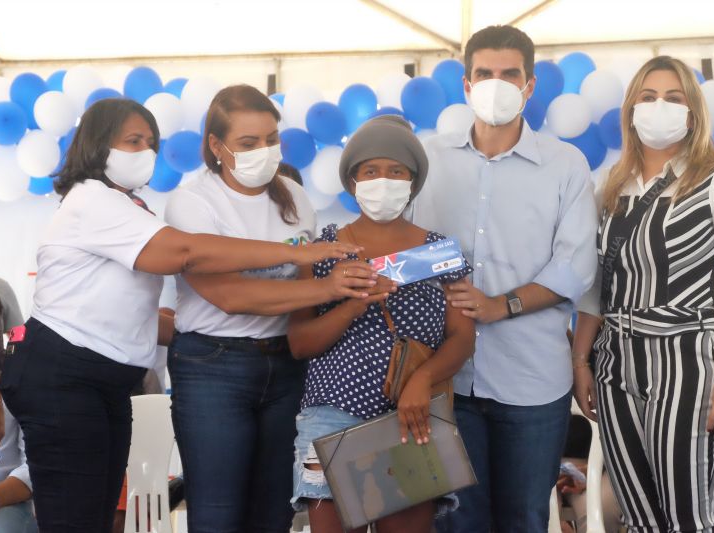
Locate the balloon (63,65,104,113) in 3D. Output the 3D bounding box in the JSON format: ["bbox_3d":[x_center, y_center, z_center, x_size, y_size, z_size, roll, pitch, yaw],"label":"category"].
[{"bbox_3d":[-1.197,-0.773,7.295,0.182,0.219,0.191,0,-4,0],"label":"balloon"}]

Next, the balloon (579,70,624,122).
[{"bbox_3d":[1.123,-0.780,7.650,0.197,0.239,0.215,-1,-3,0],"label":"balloon"}]

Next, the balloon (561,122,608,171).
[{"bbox_3d":[0.958,-0.510,7.019,0.194,0.211,0.203,0,-4,0],"label":"balloon"}]

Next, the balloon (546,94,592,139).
[{"bbox_3d":[0.880,-0.621,6.889,0.189,0.186,0.211,0,-4,0],"label":"balloon"}]

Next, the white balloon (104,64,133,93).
[{"bbox_3d":[-1.070,-0.787,7.411,0.187,0.213,0.187,0,-4,0],"label":"white balloon"}]

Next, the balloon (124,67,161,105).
[{"bbox_3d":[-0.934,-0.770,7.292,0.175,0.214,0.184,0,-4,0],"label":"balloon"}]

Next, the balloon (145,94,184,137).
[{"bbox_3d":[-0.825,-0.648,7.176,0.183,0.198,0.201,0,-4,0],"label":"balloon"}]

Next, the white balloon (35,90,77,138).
[{"bbox_3d":[-1.400,-0.712,7.750,0.205,0.214,0.230,-1,-3,0],"label":"white balloon"}]

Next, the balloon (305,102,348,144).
[{"bbox_3d":[-0.125,-0.605,7.061,0.180,0.186,0.202,0,-4,0],"label":"balloon"}]

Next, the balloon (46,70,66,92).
[{"bbox_3d":[-1.298,-0.773,7.447,0.188,0.206,0.197,0,-4,0],"label":"balloon"}]

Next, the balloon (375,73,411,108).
[{"bbox_3d":[0.189,-0.806,7.950,0.186,0.224,0.200,-1,-3,0],"label":"balloon"}]

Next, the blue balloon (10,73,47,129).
[{"bbox_3d":[-1.563,-0.787,7.950,0.186,0.277,0.200,-1,-3,0],"label":"blue balloon"}]

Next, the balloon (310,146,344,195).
[{"bbox_3d":[-0.104,-0.444,7.700,0.213,0.222,0.230,-1,-3,0],"label":"balloon"}]

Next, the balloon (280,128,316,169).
[{"bbox_3d":[-0.260,-0.501,7.104,0.175,0.179,0.196,0,-4,0],"label":"balloon"}]

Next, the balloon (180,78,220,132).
[{"bbox_3d":[-0.669,-0.701,7.210,0.190,0.238,0.190,0,-4,0],"label":"balloon"}]

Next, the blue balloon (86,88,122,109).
[{"bbox_3d":[-1.185,-0.740,7.850,0.193,0.207,0.210,-1,-3,0],"label":"blue balloon"}]

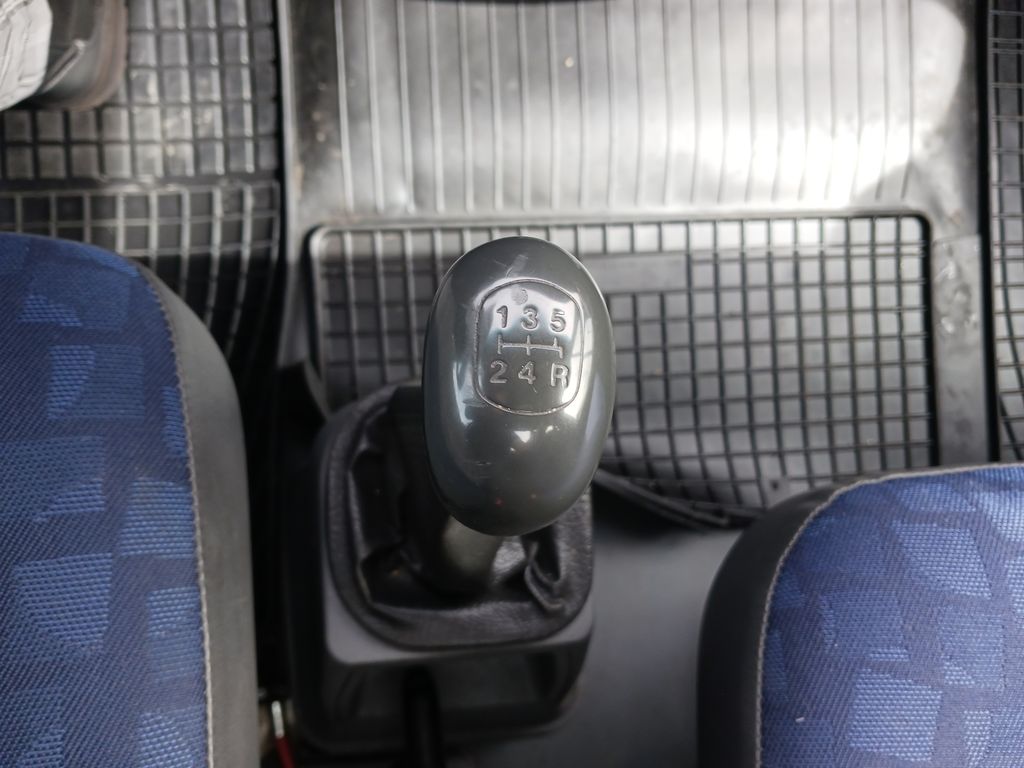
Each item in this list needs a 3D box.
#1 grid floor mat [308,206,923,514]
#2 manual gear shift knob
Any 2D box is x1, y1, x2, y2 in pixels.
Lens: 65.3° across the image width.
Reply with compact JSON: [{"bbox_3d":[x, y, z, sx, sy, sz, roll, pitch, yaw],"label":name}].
[{"bbox_3d":[0.107,-0.015,0.649,0.524,0.020,0.251,-2,87,-8],"label":"grid floor mat"},{"bbox_3d":[0.002,0.001,0.222,0.053,0.054,0.083,4,96,-7],"label":"manual gear shift knob"}]

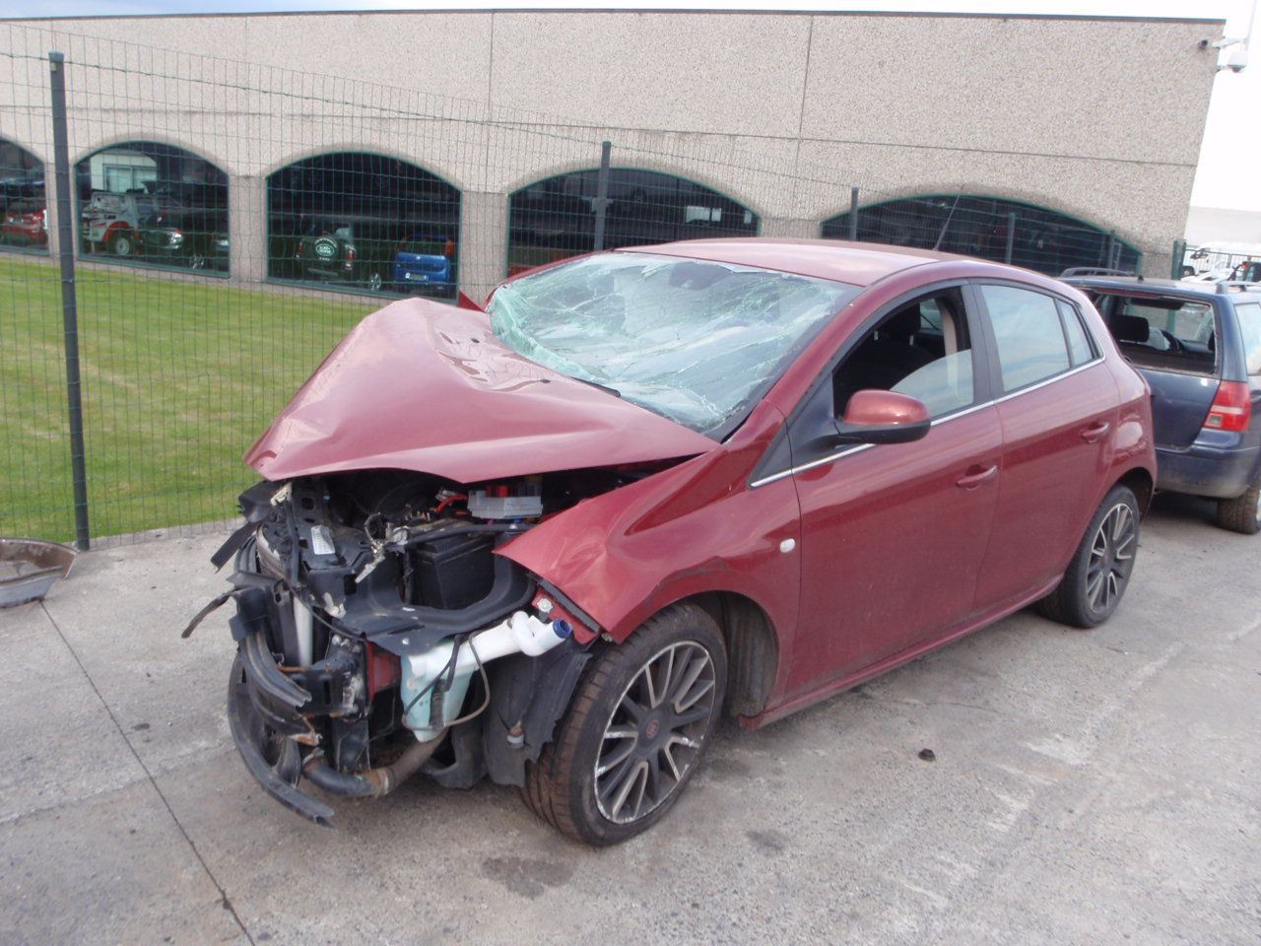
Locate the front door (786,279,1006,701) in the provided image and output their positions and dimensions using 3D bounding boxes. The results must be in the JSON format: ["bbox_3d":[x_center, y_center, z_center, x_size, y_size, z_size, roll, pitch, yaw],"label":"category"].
[{"bbox_3d":[0.735,-0.017,2.962,1.150,1.090,0.260,-8,17,-44],"label":"front door"}]

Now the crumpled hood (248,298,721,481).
[{"bbox_3d":[-0.548,-0.230,2.721,1.040,0.430,1.380,-8,17,-44],"label":"crumpled hood"}]

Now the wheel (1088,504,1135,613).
[{"bbox_3d":[1.918,0.336,4.251,0.465,0.465,0.190,-8,17,-44],"label":"wheel"}]

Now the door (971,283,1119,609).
[{"bbox_3d":[1.456,-0.126,3.675,1.080,1.100,0.270,-8,17,-44],"label":"door"}]

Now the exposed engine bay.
[{"bbox_3d":[-0.674,0.307,2.716,0.950,0.780,1.380,-8,17,-44],"label":"exposed engine bay"}]

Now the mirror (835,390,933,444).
[{"bbox_3d":[0.630,-0.139,2.553,0.180,0.150,0.220,-8,17,-44],"label":"mirror"}]

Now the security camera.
[{"bbox_3d":[10.369,-7.124,17.500,0.450,0.450,0.450,1,13,-12],"label":"security camera"}]

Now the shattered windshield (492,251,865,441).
[{"bbox_3d":[0.011,-0.467,3.220,1.360,0.200,0.920,16,46,44],"label":"shattered windshield"}]

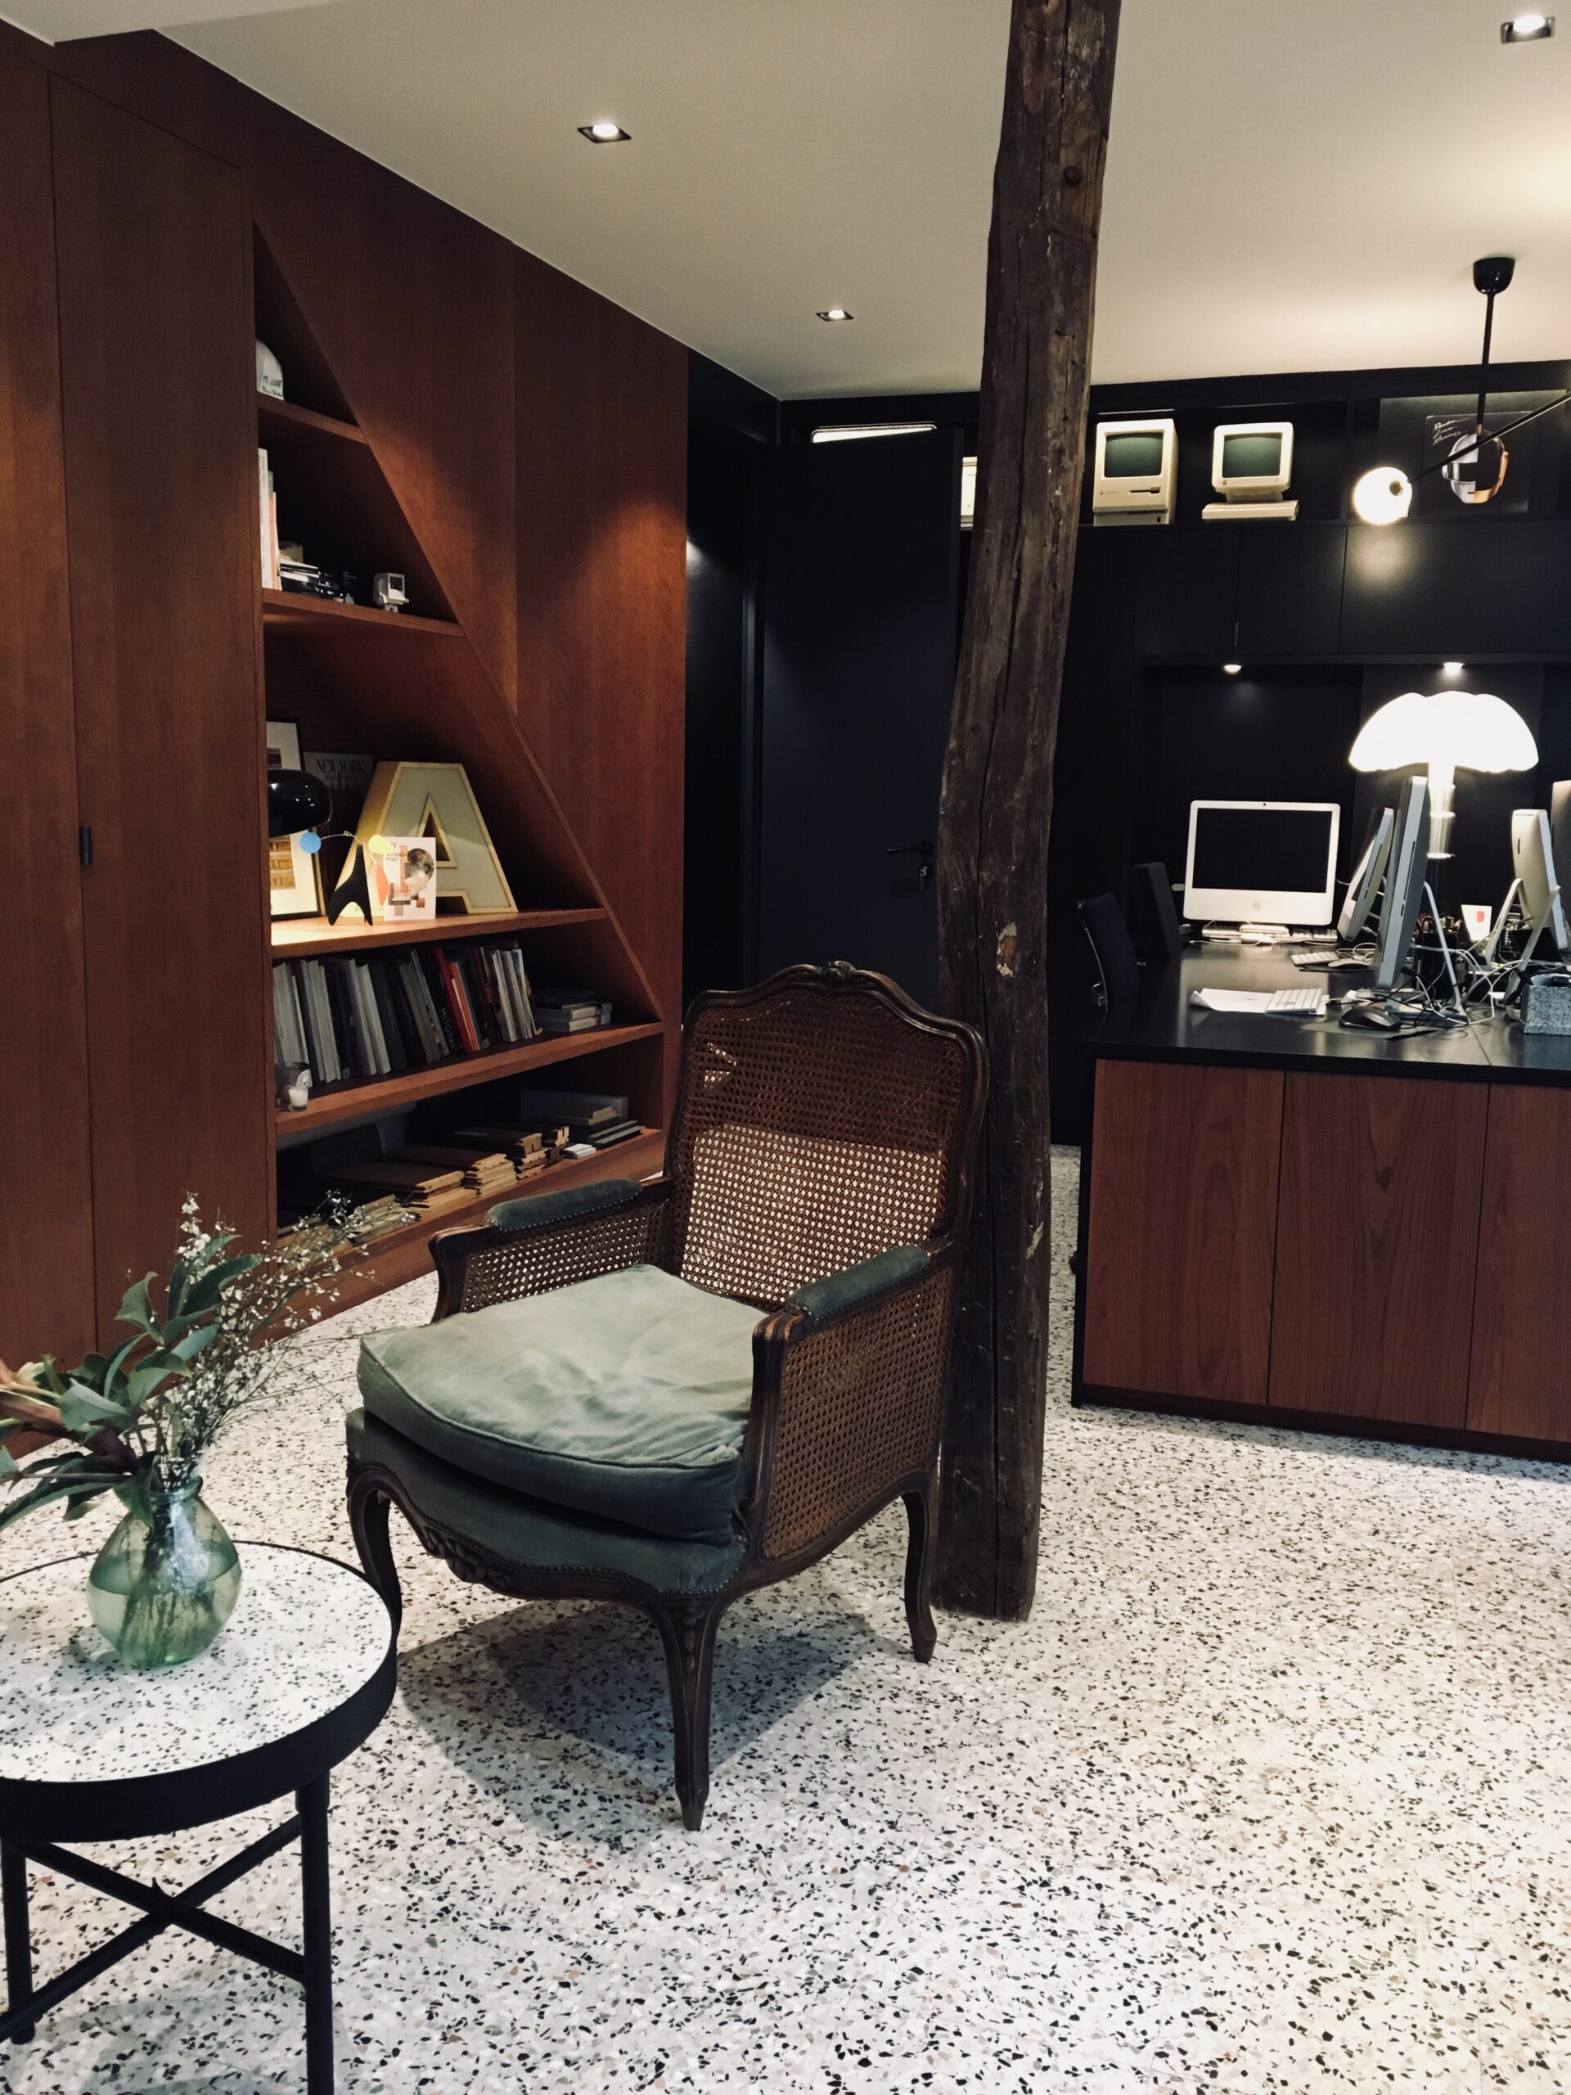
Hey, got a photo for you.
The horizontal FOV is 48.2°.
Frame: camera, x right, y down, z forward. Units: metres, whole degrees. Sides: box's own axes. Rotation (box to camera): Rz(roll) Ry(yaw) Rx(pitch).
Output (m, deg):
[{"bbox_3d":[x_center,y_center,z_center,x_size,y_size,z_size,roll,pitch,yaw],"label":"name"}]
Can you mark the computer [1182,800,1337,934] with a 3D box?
[{"bbox_3d":[1.630,-0.595,6.021,0.493,0.468,0.190,3,8,16],"label":"computer"}]

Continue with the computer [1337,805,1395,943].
[{"bbox_3d":[1.741,-0.465,5.120,0.195,0.457,0.515,3,8,13],"label":"computer"}]

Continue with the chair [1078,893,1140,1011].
[{"bbox_3d":[1.004,0.119,4.325,0.600,0.950,0.600,4,9,22],"label":"chair"}]

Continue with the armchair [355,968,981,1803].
[{"bbox_3d":[-0.137,0.376,2.349,0.655,0.945,0.700,7,10,38],"label":"armchair"}]

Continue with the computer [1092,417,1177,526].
[{"bbox_3d":[1.190,-1.913,5.930,0.246,0.342,0.277,3,8,16],"label":"computer"}]

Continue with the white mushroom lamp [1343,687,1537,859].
[{"bbox_3d":[2.058,-0.711,5.571,0.550,0.833,0.550,3,8,16],"label":"white mushroom lamp"}]

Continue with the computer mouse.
[{"bbox_3d":[1.220,-0.062,3.657,0.122,0.045,0.072,3,8,16],"label":"computer mouse"}]

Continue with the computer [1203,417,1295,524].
[{"bbox_3d":[1.573,-1.908,5.904,0.305,0.333,0.290,3,8,16],"label":"computer"}]

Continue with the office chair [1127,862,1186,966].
[{"bbox_3d":[1.371,-0.068,5.537,0.600,1.000,0.600,4,8,19],"label":"office chair"}]

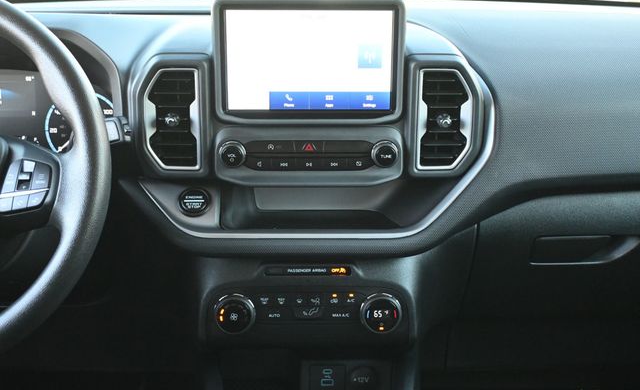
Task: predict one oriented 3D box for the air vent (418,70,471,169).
[{"bbox_3d":[0.136,-0.082,0.875,0.053,0.107,0.030,0,13,-1],"label":"air vent"}]

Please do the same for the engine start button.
[{"bbox_3d":[-0.136,0.008,0.858,0.031,0.031,0.015,0,-20,-1],"label":"engine start button"}]

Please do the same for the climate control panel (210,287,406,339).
[{"bbox_3d":[-0.012,0.127,0.868,0.210,0.053,0.030,0,3,-1],"label":"climate control panel"}]

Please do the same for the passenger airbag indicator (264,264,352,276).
[{"bbox_3d":[-0.012,0.082,0.868,0.096,0.013,0.010,0,4,-1],"label":"passenger airbag indicator"}]

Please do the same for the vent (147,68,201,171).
[{"bbox_3d":[-0.159,-0.083,0.872,0.054,0.107,0.030,0,13,-1],"label":"vent"}]

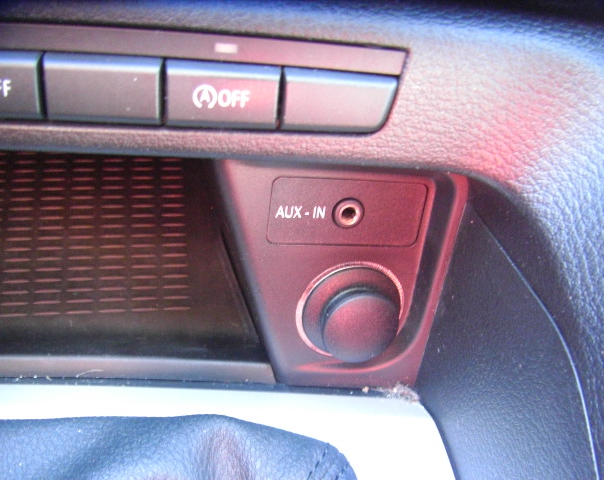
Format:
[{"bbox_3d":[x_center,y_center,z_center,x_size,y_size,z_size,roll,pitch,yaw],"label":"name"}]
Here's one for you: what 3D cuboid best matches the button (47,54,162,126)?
[{"bbox_3d":[-0.045,-0.035,0.161,0.025,0.015,0.007,1,16,-10],"label":"button"}]

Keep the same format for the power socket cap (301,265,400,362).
[{"bbox_3d":[0.014,0.021,0.179,0.026,0.026,0.011,1,25,-16],"label":"power socket cap"}]

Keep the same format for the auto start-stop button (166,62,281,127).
[{"bbox_3d":[-0.019,-0.034,0.166,0.026,0.015,0.007,1,16,-10],"label":"auto start-stop button"}]

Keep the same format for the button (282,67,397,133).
[{"bbox_3d":[0.009,-0.034,0.171,0.026,0.015,0.007,1,16,-10],"label":"button"}]

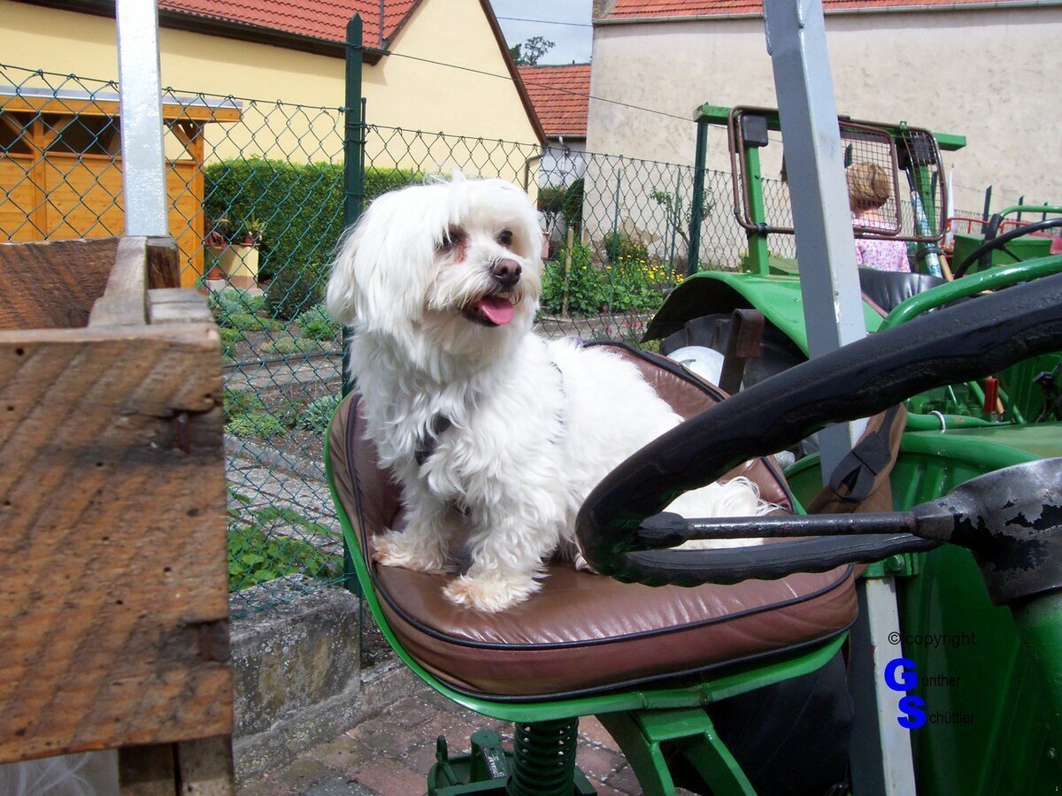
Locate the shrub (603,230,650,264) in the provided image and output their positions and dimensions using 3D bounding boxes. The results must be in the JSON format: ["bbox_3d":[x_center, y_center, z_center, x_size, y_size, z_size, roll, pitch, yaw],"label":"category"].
[{"bbox_3d":[1.642,-2.543,18.000,0.850,0.780,0.800,2,10,0],"label":"shrub"}]

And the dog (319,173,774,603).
[{"bbox_3d":[0.026,-0.026,1.051,0.395,0.378,0.230,-4,12,-32],"label":"dog"}]

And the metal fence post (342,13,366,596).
[{"bbox_3d":[-0.466,-0.204,2.743,0.045,1.546,0.045,10,13,39],"label":"metal fence post"}]

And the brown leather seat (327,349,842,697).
[{"bbox_3d":[0.064,0.086,1.062,0.480,0.260,0.410,-2,11,-25],"label":"brown leather seat"}]

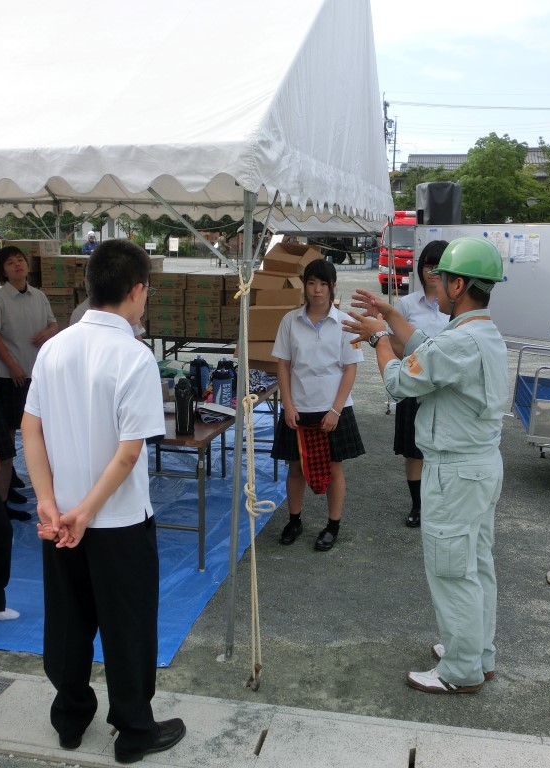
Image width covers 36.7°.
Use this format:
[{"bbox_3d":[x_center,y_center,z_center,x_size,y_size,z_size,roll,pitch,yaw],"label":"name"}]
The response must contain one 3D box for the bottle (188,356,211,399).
[{"bbox_3d":[-0.483,-0.044,5.303,0.105,0.270,0.105,0,11,0],"label":"bottle"}]

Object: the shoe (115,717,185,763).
[{"bbox_3d":[-0.413,1.197,2.834,0.275,0.100,0.100,-8,13,-36],"label":"shoe"}]

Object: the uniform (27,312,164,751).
[{"bbox_3d":[-0.565,0.519,2.763,0.480,1.470,0.310,7,12,31],"label":"uniform"}]

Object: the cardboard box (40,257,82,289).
[{"bbox_3d":[-2.186,-1.178,8.710,0.372,0.311,0.400,2,10,10],"label":"cardboard box"}]

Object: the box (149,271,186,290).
[{"bbox_3d":[-1.106,-1.131,9.081,0.405,0.172,0.370,3,10,13],"label":"box"}]

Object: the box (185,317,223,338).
[{"bbox_3d":[-0.664,-0.566,8.392,0.365,0.155,0.370,2,11,11],"label":"box"}]

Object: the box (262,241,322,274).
[{"bbox_3d":[0.146,-0.985,6.528,0.430,0.260,0.400,3,10,16],"label":"box"}]

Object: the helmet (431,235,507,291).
[{"bbox_3d":[0.704,-0.453,3.039,0.275,0.170,0.215,6,12,28],"label":"helmet"}]

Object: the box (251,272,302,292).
[{"bbox_3d":[0.011,-0.751,6.218,0.380,0.180,0.310,-1,11,-3],"label":"box"}]

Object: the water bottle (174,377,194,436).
[{"bbox_3d":[-0.477,0.106,4.341,0.100,0.300,0.100,0,10,0],"label":"water bottle"}]

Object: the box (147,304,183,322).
[{"bbox_3d":[-1.060,-0.749,8.587,0.379,0.162,0.400,2,10,10],"label":"box"}]

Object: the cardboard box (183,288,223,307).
[{"bbox_3d":[-0.724,-0.946,9.023,0.405,0.172,0.370,3,10,13],"label":"cardboard box"}]

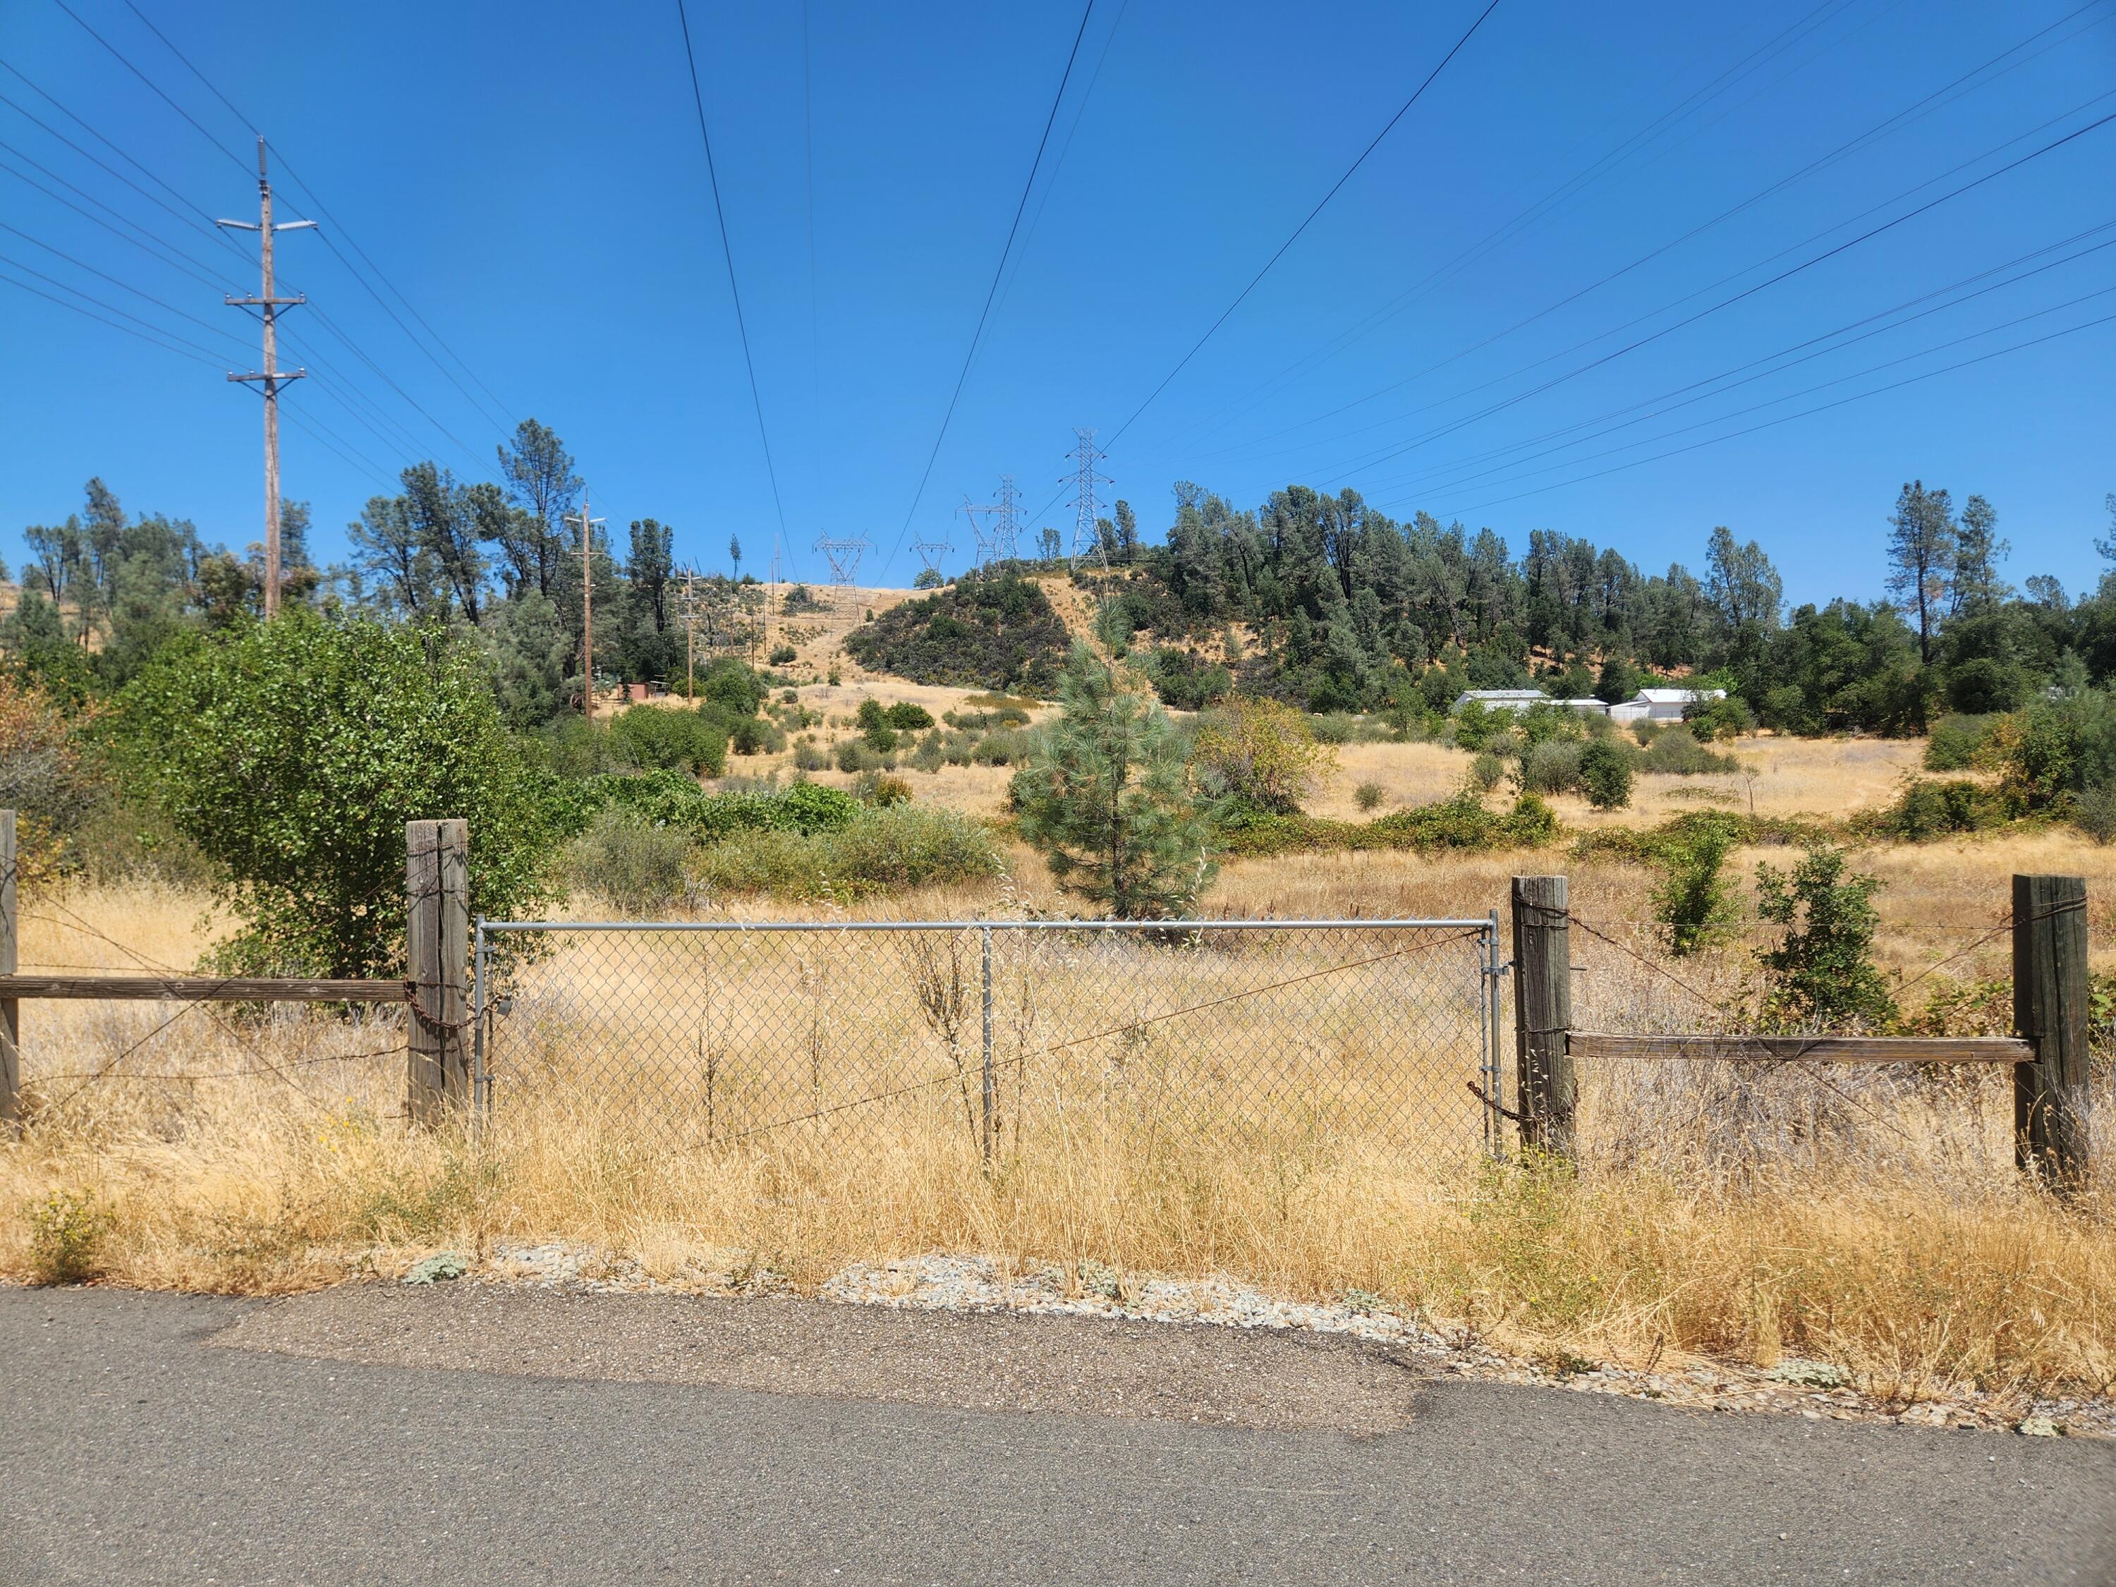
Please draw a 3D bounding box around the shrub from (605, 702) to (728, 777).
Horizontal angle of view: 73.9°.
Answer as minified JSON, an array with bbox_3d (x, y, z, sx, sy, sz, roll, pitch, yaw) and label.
[{"bbox_3d":[-15.539,-2.107,56.000,4.400,2.963,4.000,-1,1,0],"label":"shrub"}]

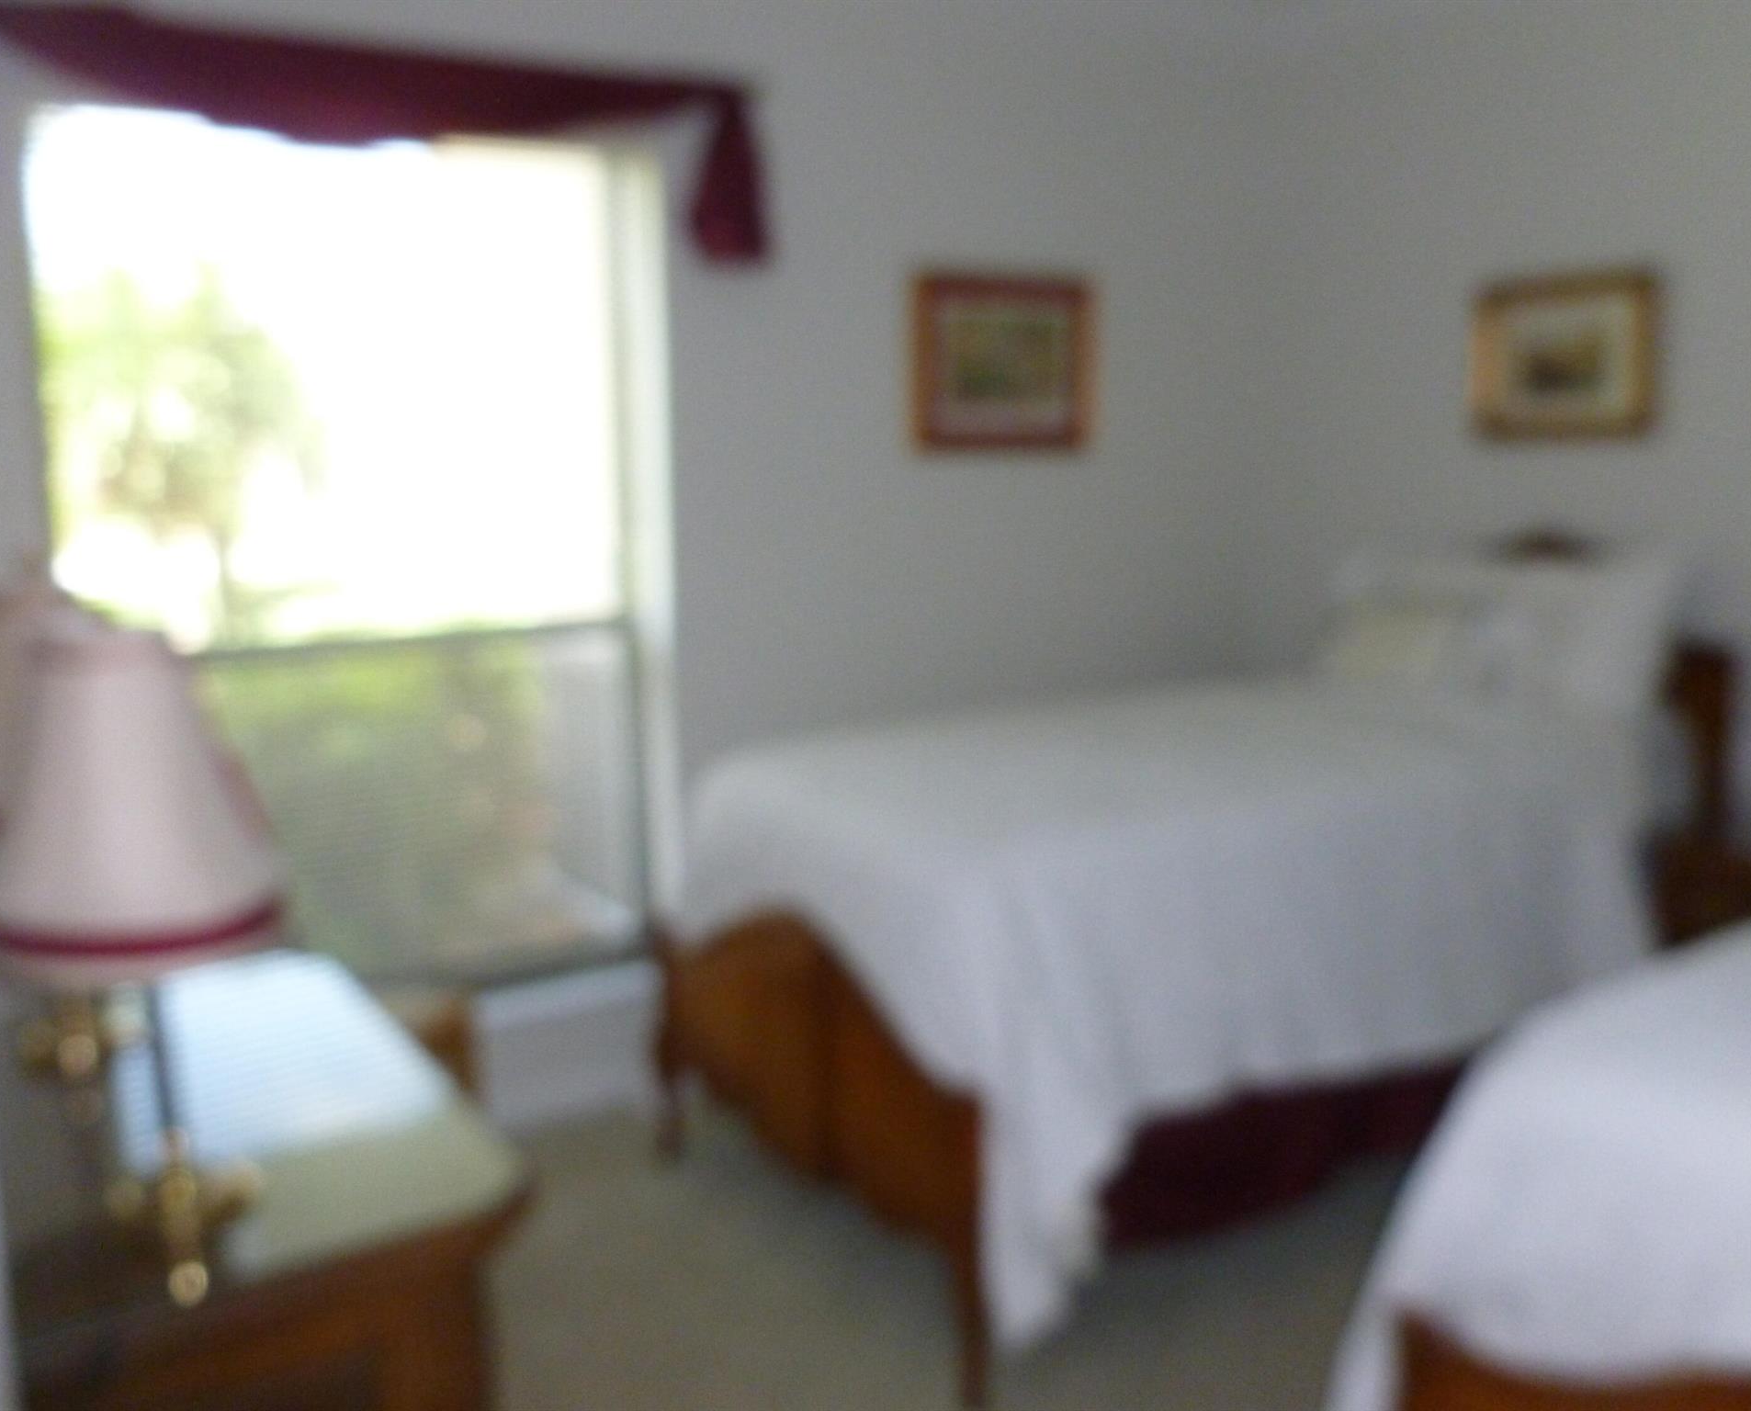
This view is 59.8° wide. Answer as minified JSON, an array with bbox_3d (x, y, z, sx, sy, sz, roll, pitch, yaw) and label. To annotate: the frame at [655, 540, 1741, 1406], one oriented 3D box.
[{"bbox_3d":[0.645,0.291,3.079,1.952,1.252,1.072,-6,11,-33],"label":"frame"}]

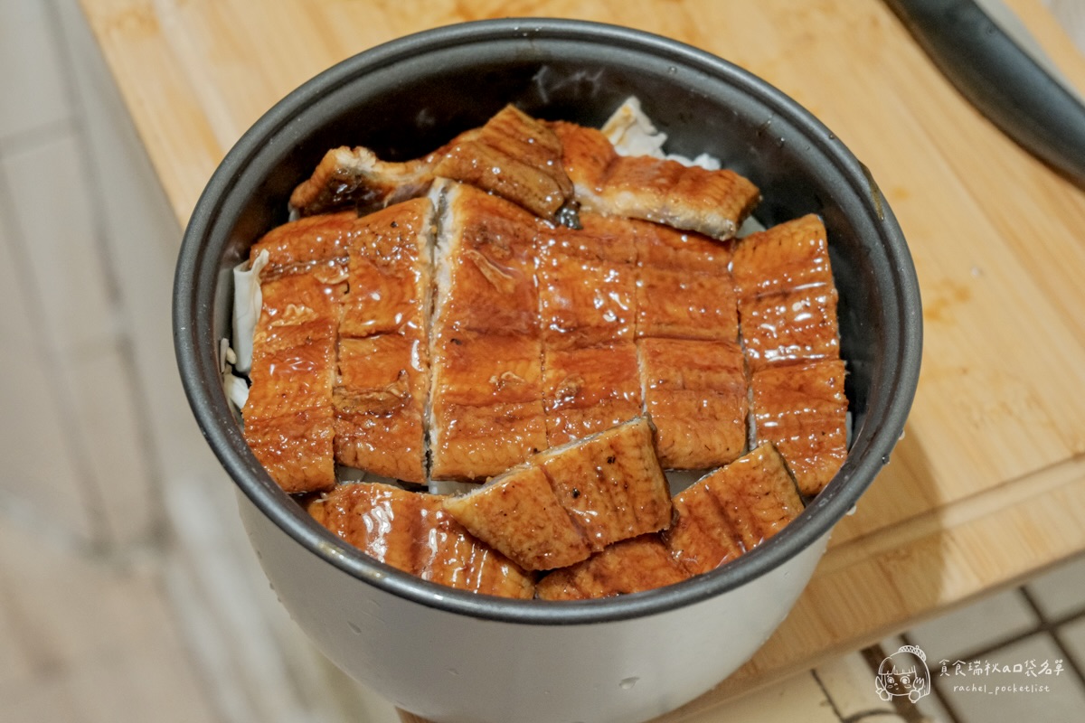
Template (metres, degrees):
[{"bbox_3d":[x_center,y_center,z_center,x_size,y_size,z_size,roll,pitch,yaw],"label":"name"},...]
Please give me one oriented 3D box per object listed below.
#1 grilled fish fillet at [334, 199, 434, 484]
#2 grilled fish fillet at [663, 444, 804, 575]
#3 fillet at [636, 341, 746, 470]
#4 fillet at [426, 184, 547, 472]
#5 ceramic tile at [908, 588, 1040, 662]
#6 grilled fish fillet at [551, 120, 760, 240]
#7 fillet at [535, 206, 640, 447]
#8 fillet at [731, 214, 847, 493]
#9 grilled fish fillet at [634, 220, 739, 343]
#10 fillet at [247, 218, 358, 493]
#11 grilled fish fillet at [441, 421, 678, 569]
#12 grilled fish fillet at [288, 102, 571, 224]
[{"bbox_3d":[-0.047,-0.006,0.593,0.025,0.017,0.096,1,56,-2],"label":"grilled fish fillet"},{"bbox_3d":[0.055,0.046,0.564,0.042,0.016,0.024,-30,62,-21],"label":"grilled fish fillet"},{"bbox_3d":[0.045,0.015,0.584,0.031,0.015,0.041,1,56,-3],"label":"fillet"},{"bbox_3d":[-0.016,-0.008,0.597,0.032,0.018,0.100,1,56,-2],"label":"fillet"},{"bbox_3d":[0.139,0.080,0.665,0.042,0.007,0.042,-19,59,-15],"label":"ceramic tile"},{"bbox_3d":[0.033,-0.055,0.623,0.067,0.019,0.022,16,56,8],"label":"grilled fish fillet"},{"bbox_3d":[0.015,-0.007,0.598,0.029,0.016,0.087,1,56,-2],"label":"fillet"},{"bbox_3d":[0.076,-0.001,0.597,0.027,0.016,0.095,-1,56,-3],"label":"fillet"},{"bbox_3d":[0.044,-0.022,0.609,0.030,0.015,0.047,1,56,-2],"label":"grilled fish fillet"},{"bbox_3d":[-0.073,-0.002,0.591,0.029,0.017,0.093,1,56,-3],"label":"fillet"},{"bbox_3d":[0.007,0.043,0.555,0.062,0.017,0.029,-22,59,-17],"label":"grilled fish fillet"},{"bbox_3d":[-0.035,-0.054,0.620,0.086,0.026,0.040,-6,56,-7],"label":"grilled fish fillet"}]

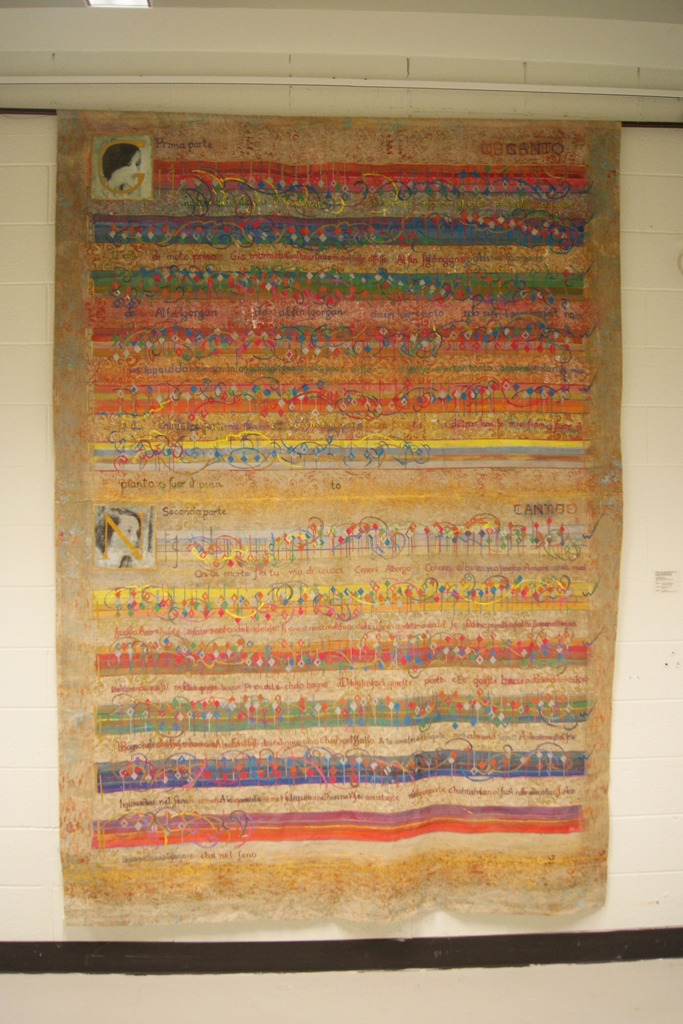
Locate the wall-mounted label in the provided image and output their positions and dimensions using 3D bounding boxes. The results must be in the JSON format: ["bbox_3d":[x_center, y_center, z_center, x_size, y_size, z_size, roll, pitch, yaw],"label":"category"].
[{"bbox_3d":[1.124,0.242,2.650,0.093,0.079,0.005,0,0,-2],"label":"wall-mounted label"}]

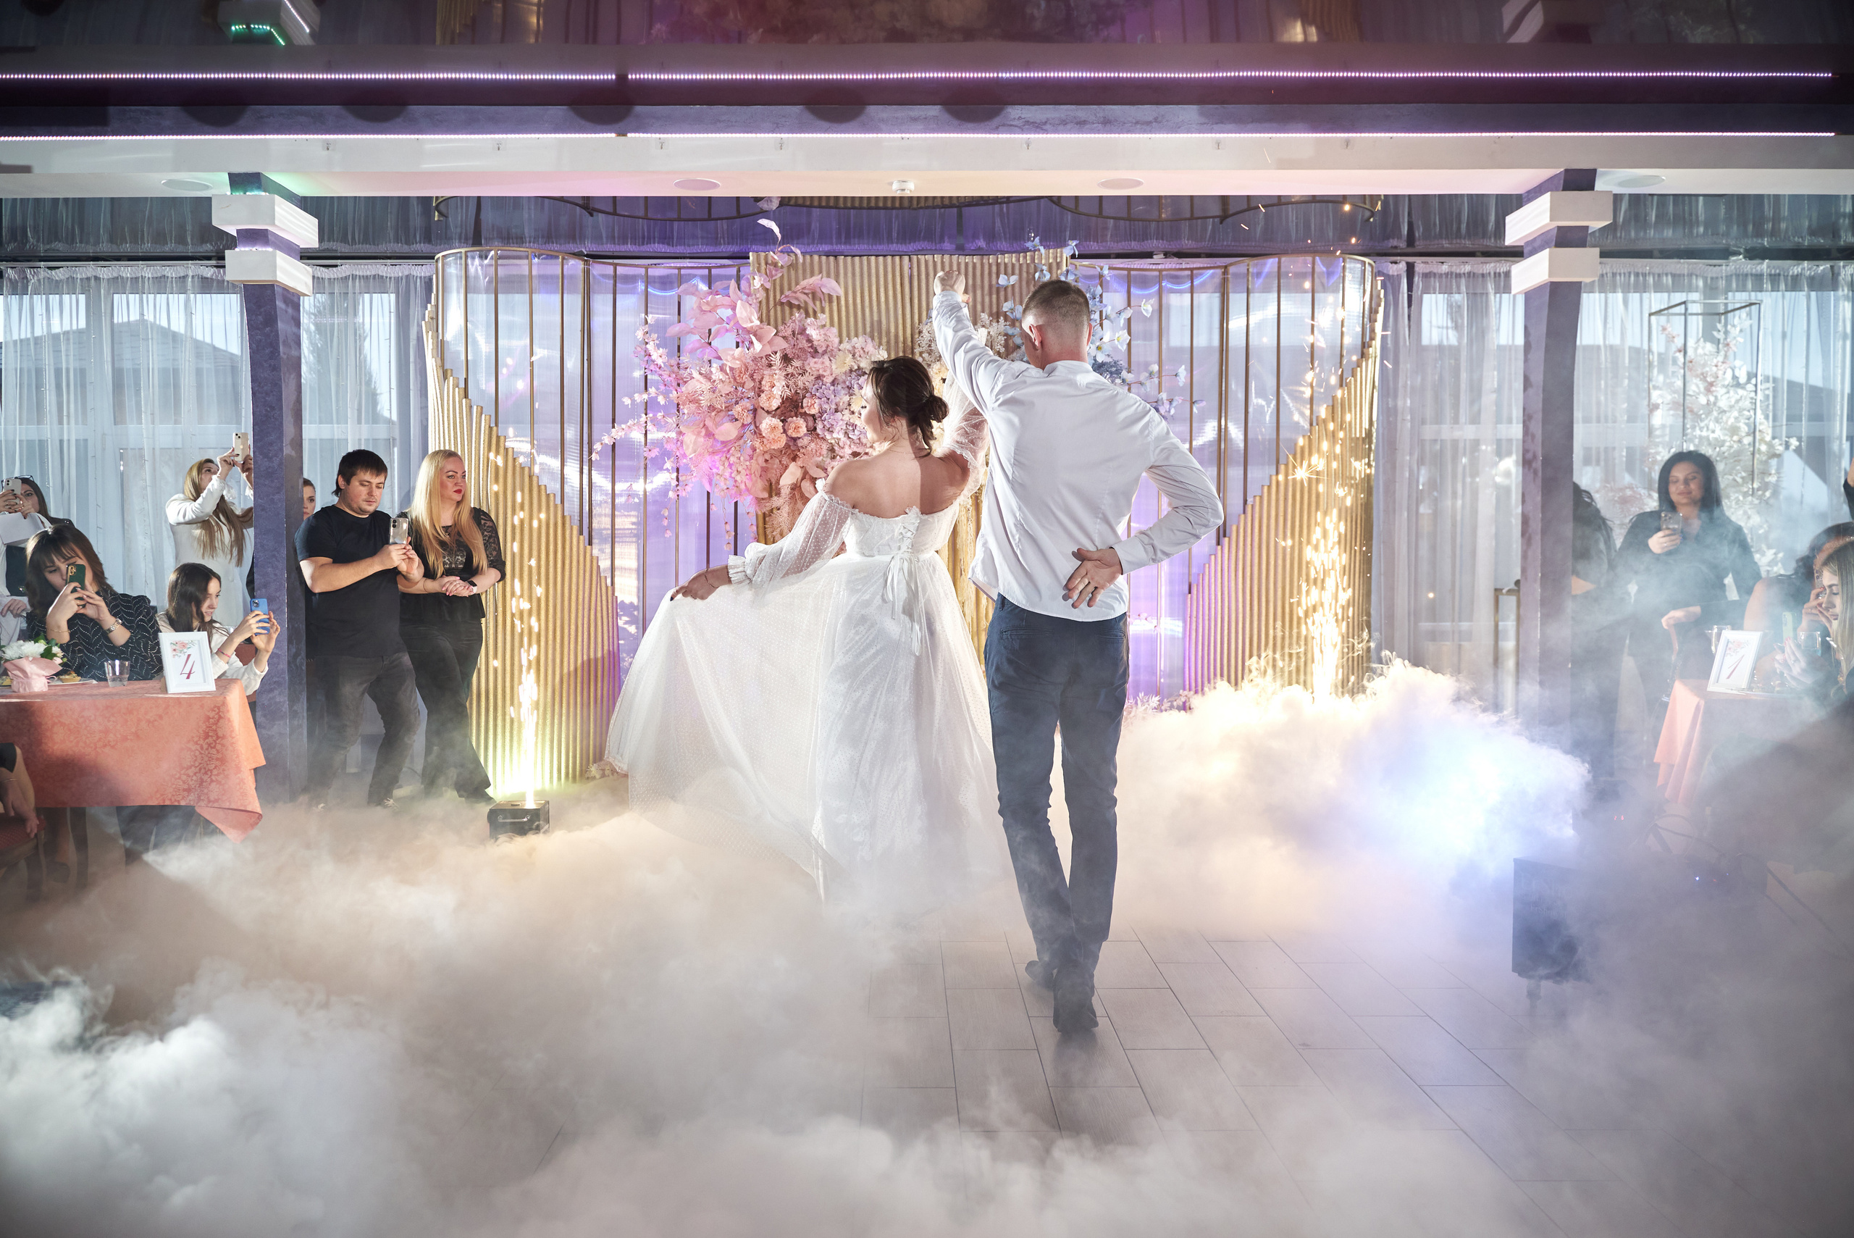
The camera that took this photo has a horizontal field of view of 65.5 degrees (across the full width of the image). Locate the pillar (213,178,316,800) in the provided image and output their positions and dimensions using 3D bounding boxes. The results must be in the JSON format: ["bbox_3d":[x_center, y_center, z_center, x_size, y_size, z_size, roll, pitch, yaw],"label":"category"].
[{"bbox_3d":[-3.029,-0.531,6.602,0.280,2.880,0.460,0,2,0],"label":"pillar"}]

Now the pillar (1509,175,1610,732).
[{"bbox_3d":[2.911,-0.551,6.689,0.280,2.880,0.460,0,2,0],"label":"pillar"}]

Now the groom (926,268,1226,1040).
[{"bbox_3d":[0.377,0.070,3.660,0.690,1.850,0.530,0,2,-7],"label":"groom"}]

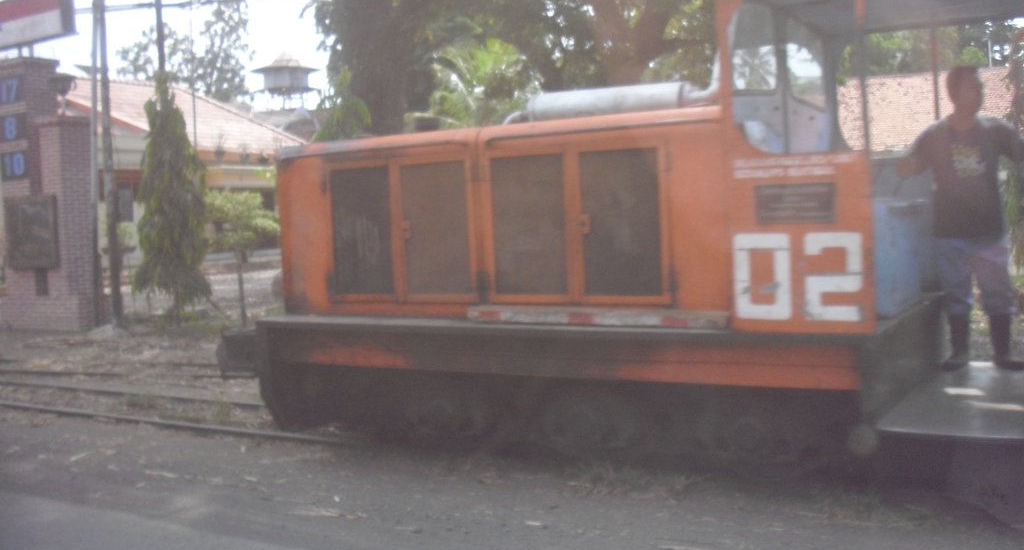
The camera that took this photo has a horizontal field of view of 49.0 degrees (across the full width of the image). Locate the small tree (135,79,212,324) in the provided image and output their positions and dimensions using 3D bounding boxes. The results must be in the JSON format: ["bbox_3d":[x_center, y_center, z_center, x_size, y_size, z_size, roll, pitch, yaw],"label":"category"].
[{"bbox_3d":[-4.798,-1.072,16.002,1.080,3.591,1.080,-2,3,0],"label":"small tree"}]

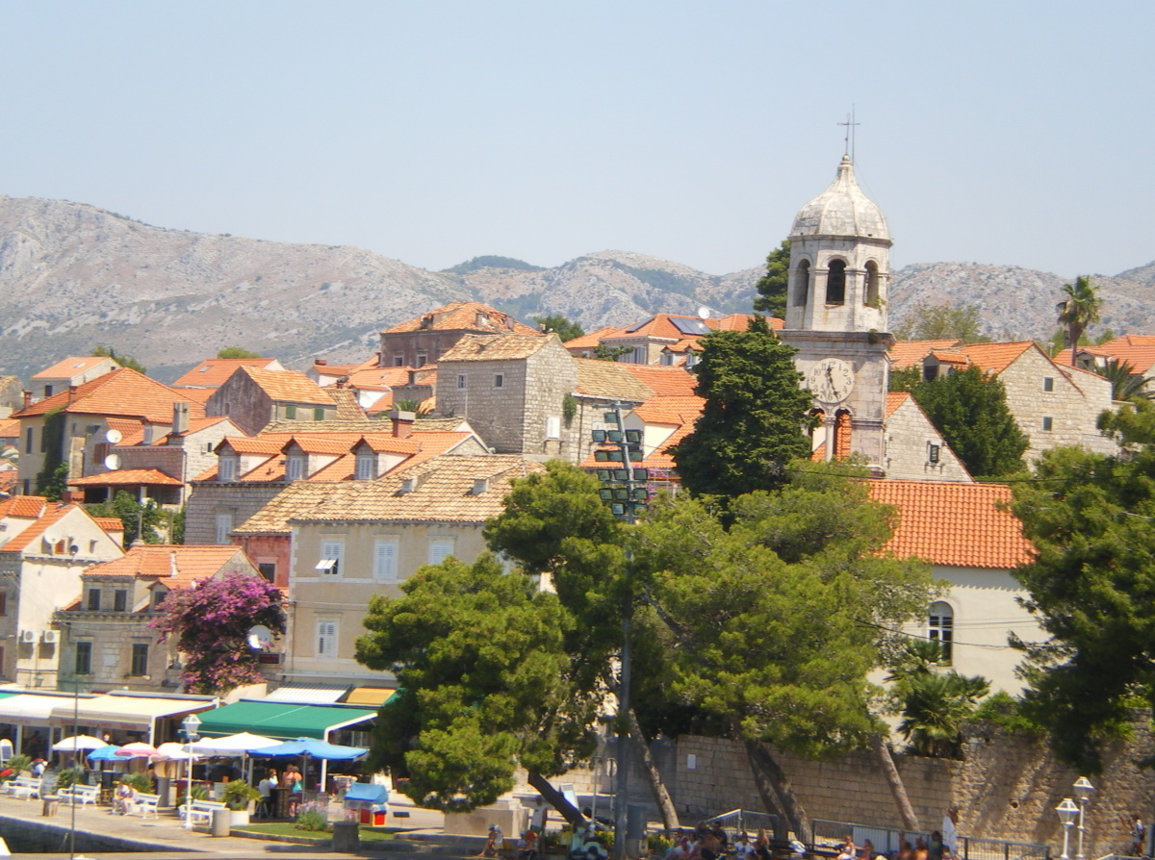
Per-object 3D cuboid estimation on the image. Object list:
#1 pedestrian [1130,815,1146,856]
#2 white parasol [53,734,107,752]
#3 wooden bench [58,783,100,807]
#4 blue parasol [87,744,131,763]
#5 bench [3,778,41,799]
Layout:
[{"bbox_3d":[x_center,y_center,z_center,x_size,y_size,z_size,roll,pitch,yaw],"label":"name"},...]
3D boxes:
[{"bbox_3d":[18.343,13.442,118.000,0.420,1.700,0.480,4,-4,-11],"label":"pedestrian"},{"bbox_3d":[-17.865,12.111,129.000,1.950,2.350,1.950,-1,-5,40],"label":"white parasol"},{"bbox_3d":[-18.591,13.652,134.500,0.650,0.830,1.900,6,-4,-38],"label":"wooden bench"},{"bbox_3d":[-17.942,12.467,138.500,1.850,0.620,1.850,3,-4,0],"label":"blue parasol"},{"bbox_3d":[-21.410,13.810,138.800,0.650,0.830,1.900,6,-4,-38],"label":"bench"}]

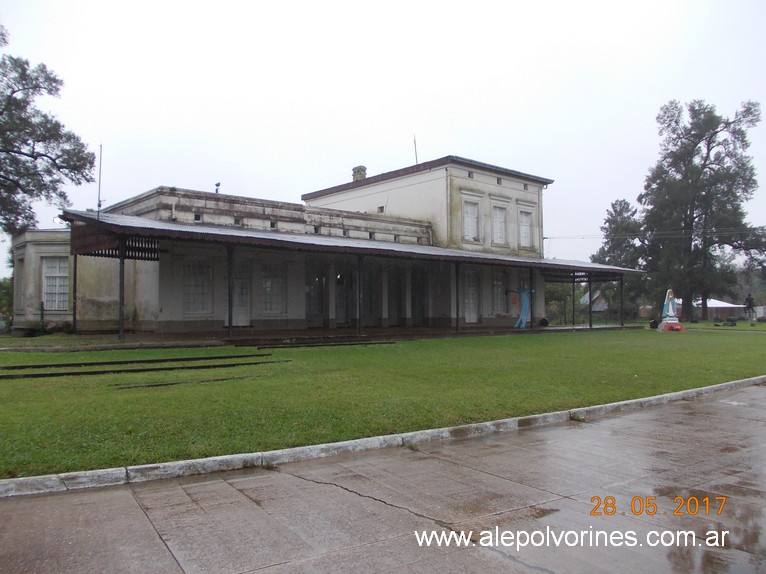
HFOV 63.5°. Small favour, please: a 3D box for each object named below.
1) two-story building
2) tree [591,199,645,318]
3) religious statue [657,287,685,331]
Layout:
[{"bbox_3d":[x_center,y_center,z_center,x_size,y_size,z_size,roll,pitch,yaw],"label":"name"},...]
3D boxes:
[{"bbox_3d":[-2.644,-2.595,40.001,35.088,11.016,22.440,2,-3,-41],"label":"two-story building"},{"bbox_3d":[28.834,-3.497,76.000,6.500,14.600,6.500,-1,-3,21],"label":"tree"},{"bbox_3d":[17.174,1.302,37.000,1.350,2.700,1.200,0,-3,-3],"label":"religious statue"}]

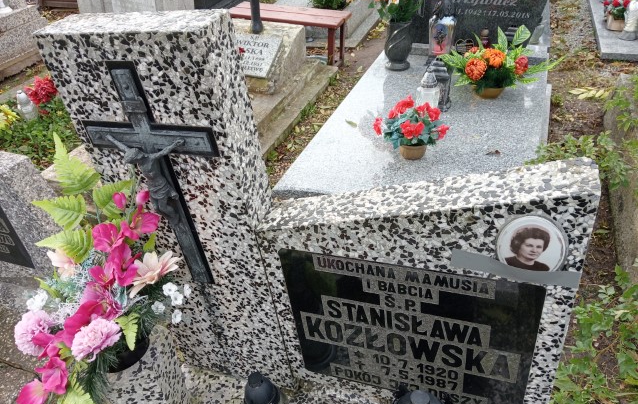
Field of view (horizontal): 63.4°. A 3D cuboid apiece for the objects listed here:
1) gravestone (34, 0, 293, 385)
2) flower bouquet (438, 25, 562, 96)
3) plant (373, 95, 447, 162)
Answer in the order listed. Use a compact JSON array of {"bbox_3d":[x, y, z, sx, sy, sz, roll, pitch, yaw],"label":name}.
[{"bbox_3d":[-0.238,0.061,1.075,0.298,0.881,0.101,6,39,19],"label":"gravestone"},{"bbox_3d":[0.850,-0.662,2.425,0.560,0.295,0.290,4,36,16],"label":"flower bouquet"},{"bbox_3d":[0.364,-0.288,2.017,0.280,0.240,0.245,4,36,16],"label":"plant"}]

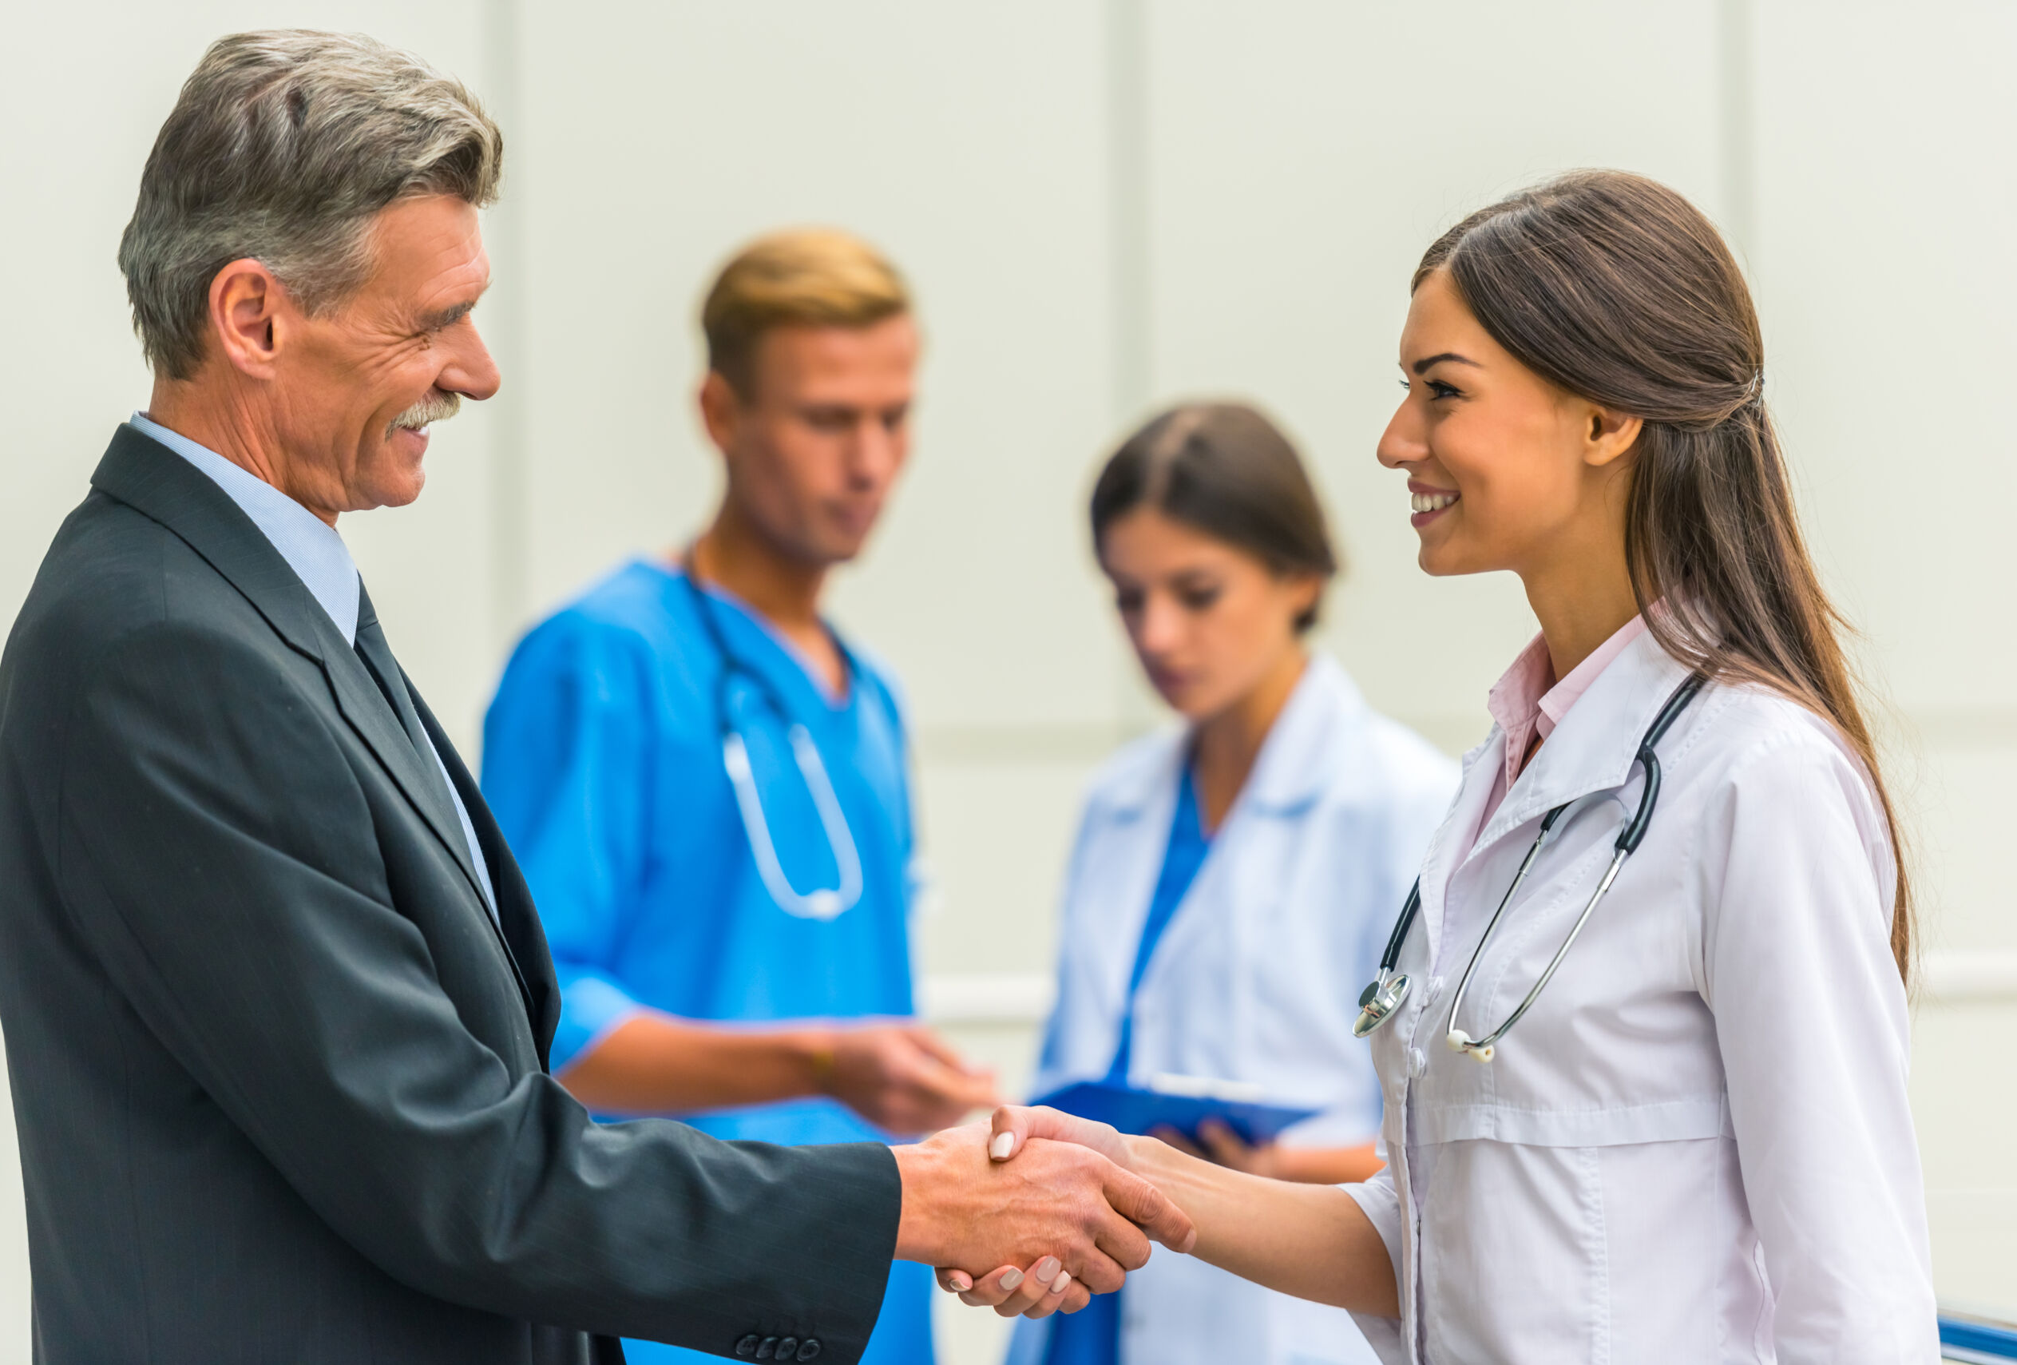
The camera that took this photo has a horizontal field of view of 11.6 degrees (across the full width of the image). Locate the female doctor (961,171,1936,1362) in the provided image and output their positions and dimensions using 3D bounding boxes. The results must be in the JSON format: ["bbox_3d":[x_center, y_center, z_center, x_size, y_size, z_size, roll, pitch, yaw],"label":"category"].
[{"bbox_3d":[0.275,0.550,5.630,0.470,1.690,0.500,0,0,-27],"label":"female doctor"}]

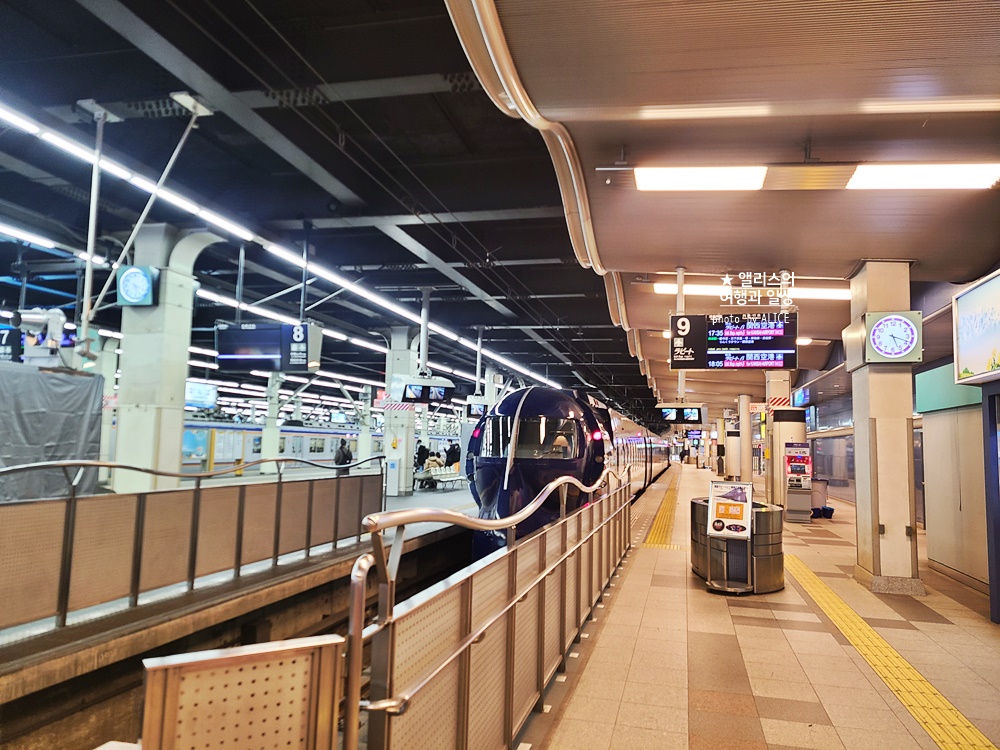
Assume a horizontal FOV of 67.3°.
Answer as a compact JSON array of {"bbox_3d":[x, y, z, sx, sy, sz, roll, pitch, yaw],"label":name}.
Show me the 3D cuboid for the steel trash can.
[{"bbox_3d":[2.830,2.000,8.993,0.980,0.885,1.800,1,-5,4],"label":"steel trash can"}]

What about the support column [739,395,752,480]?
[{"bbox_3d":[9.368,2.515,28.585,0.450,3.560,0.450,0,-5,14],"label":"support column"}]

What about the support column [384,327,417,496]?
[{"bbox_3d":[-2.746,1.028,20.743,0.620,4.635,0.620,0,-5,14],"label":"support column"}]

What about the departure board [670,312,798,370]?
[{"bbox_3d":[2.840,-0.390,9.161,1.470,0.680,0.280,0,-5,14],"label":"departure board"}]

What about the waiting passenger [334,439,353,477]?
[{"bbox_3d":[-4.495,2.625,21.541,0.520,1.570,0.340,2,-5,-8],"label":"waiting passenger"}]

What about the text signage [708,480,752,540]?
[{"bbox_3d":[2.571,1.515,8.378,0.455,0.620,0.050,-2,-16,36],"label":"text signage"}]

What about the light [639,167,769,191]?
[{"bbox_3d":[1.853,-1.820,6.952,1.170,0.090,0.620,4,-4,14],"label":"light"}]

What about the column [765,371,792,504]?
[{"bbox_3d":[6.932,1.495,18.681,0.500,3.755,0.680,0,-5,14],"label":"column"}]

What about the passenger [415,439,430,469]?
[{"bbox_3d":[-2.637,3.007,25.495,0.400,1.580,0.500,1,-5,8],"label":"passenger"}]

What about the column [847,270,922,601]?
[{"bbox_3d":[4.501,0.575,8.797,0.510,3.755,0.730,0,-5,14],"label":"column"}]

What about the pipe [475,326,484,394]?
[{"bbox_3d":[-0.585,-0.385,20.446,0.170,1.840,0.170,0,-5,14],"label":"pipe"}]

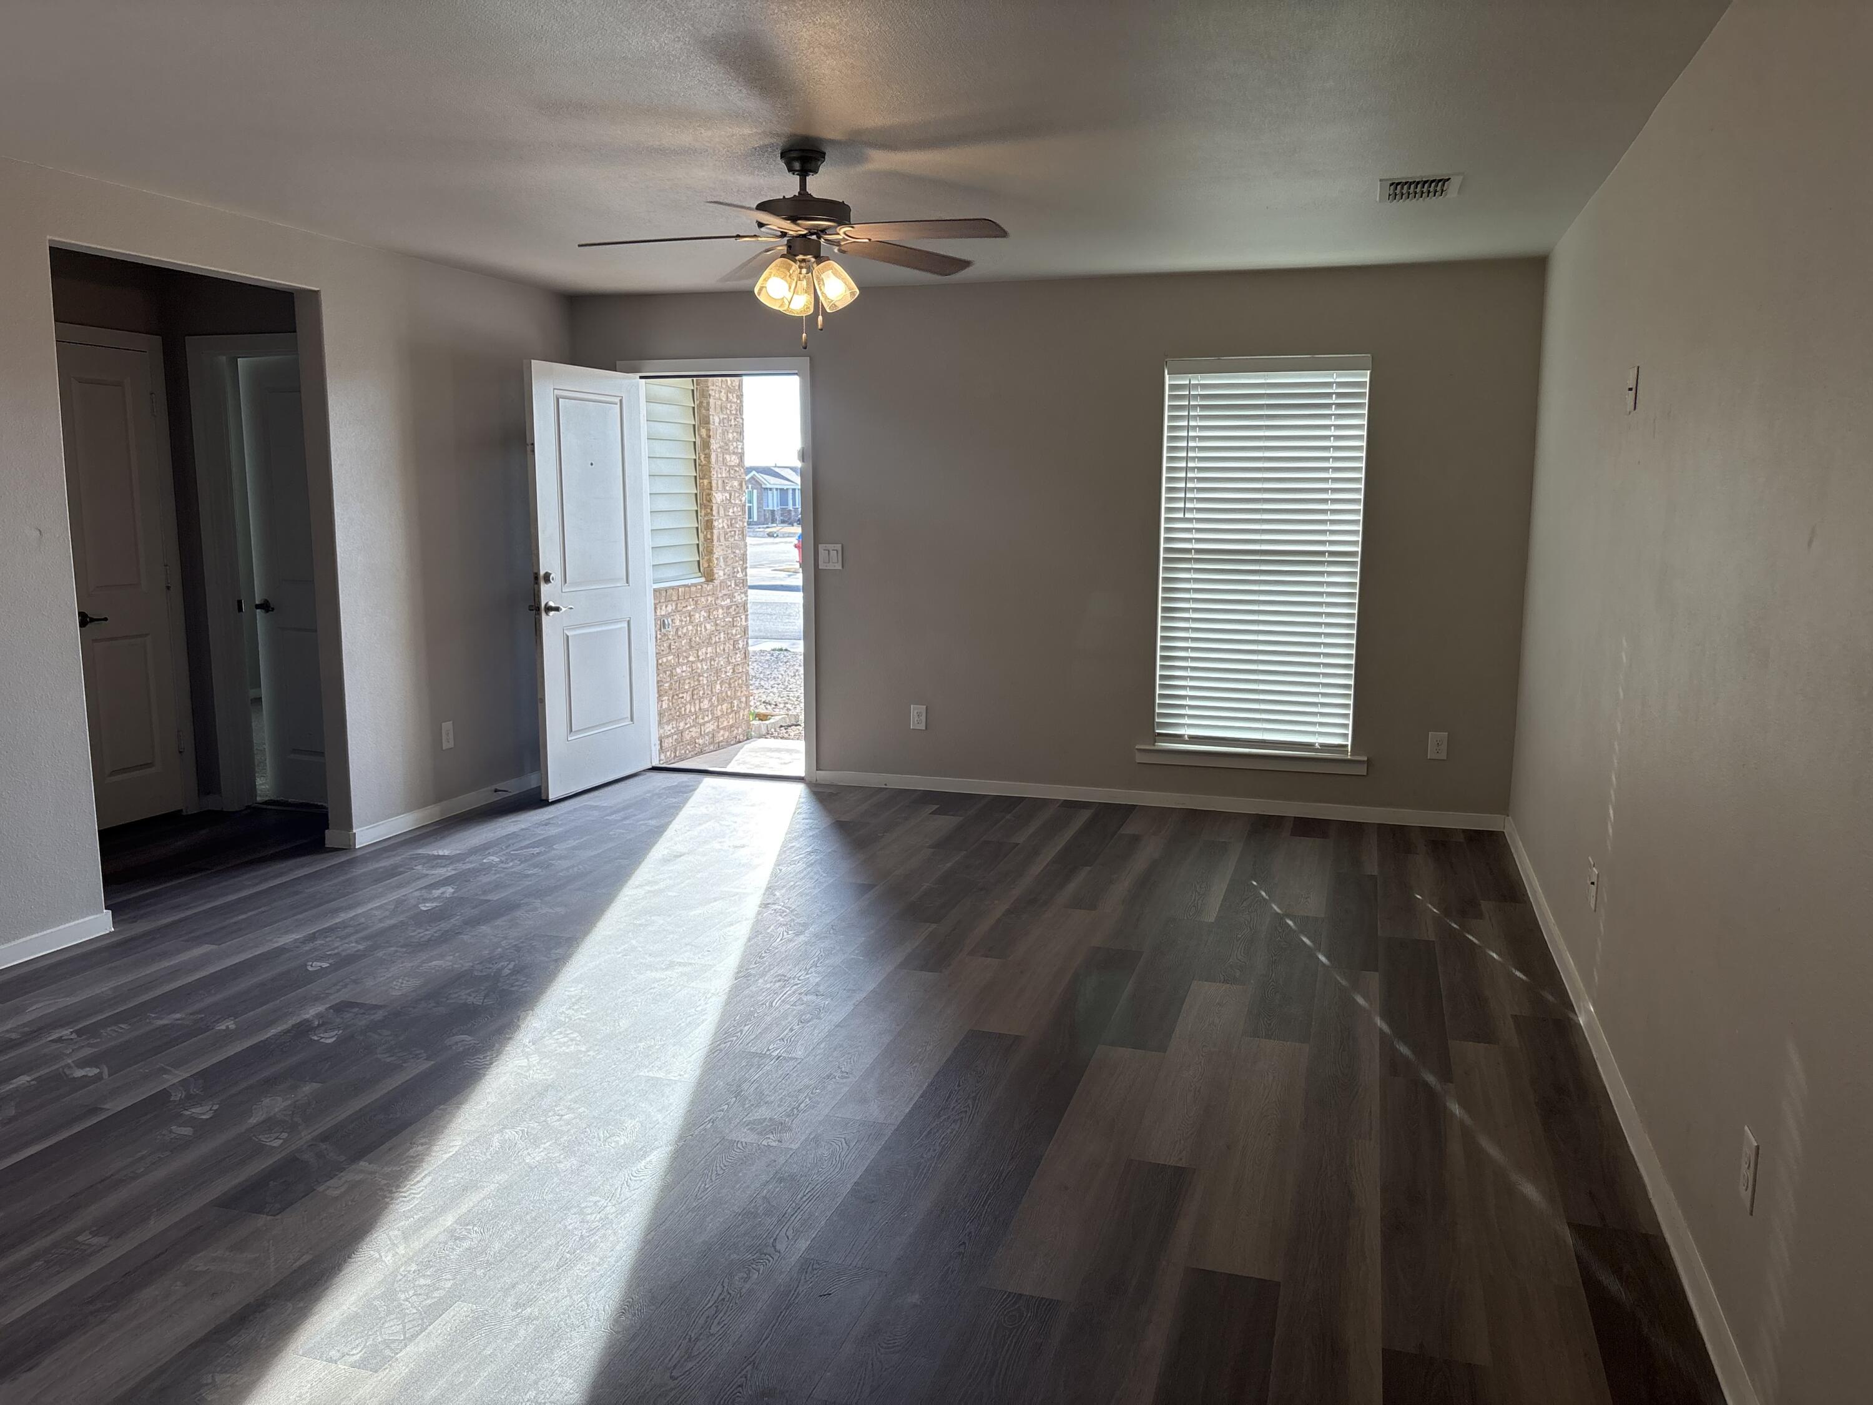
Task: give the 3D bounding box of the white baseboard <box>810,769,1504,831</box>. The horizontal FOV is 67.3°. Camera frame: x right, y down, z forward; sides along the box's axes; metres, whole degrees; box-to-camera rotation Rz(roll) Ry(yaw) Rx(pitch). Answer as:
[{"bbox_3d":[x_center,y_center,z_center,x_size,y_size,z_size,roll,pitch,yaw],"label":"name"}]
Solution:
[{"bbox_3d":[0.955,0.460,6.721,3.312,0.068,0.025,3,9,17],"label":"white baseboard"}]

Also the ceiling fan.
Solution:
[{"bbox_3d":[-0.376,-1.321,4.069,1.300,0.550,1.300,3,9,17],"label":"ceiling fan"}]

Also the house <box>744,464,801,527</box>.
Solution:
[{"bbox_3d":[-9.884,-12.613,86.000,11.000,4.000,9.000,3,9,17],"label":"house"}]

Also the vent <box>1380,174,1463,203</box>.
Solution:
[{"bbox_3d":[1.560,-1.652,4.545,0.250,0.020,0.360,3,9,17],"label":"vent"}]

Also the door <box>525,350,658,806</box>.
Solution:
[{"bbox_3d":[-1.690,-0.598,6.924,0.050,2.030,0.914,3,9,19],"label":"door"}]

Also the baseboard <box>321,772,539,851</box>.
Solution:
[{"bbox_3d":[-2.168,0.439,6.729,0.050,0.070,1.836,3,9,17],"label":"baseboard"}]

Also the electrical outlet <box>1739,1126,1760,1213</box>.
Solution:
[{"bbox_3d":[1.318,0.761,2.282,0.012,0.122,0.076,3,9,17],"label":"electrical outlet"}]

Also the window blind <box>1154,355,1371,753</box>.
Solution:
[{"bbox_3d":[1.470,-0.656,6.409,0.890,1.790,0.065,3,9,17],"label":"window blind"}]

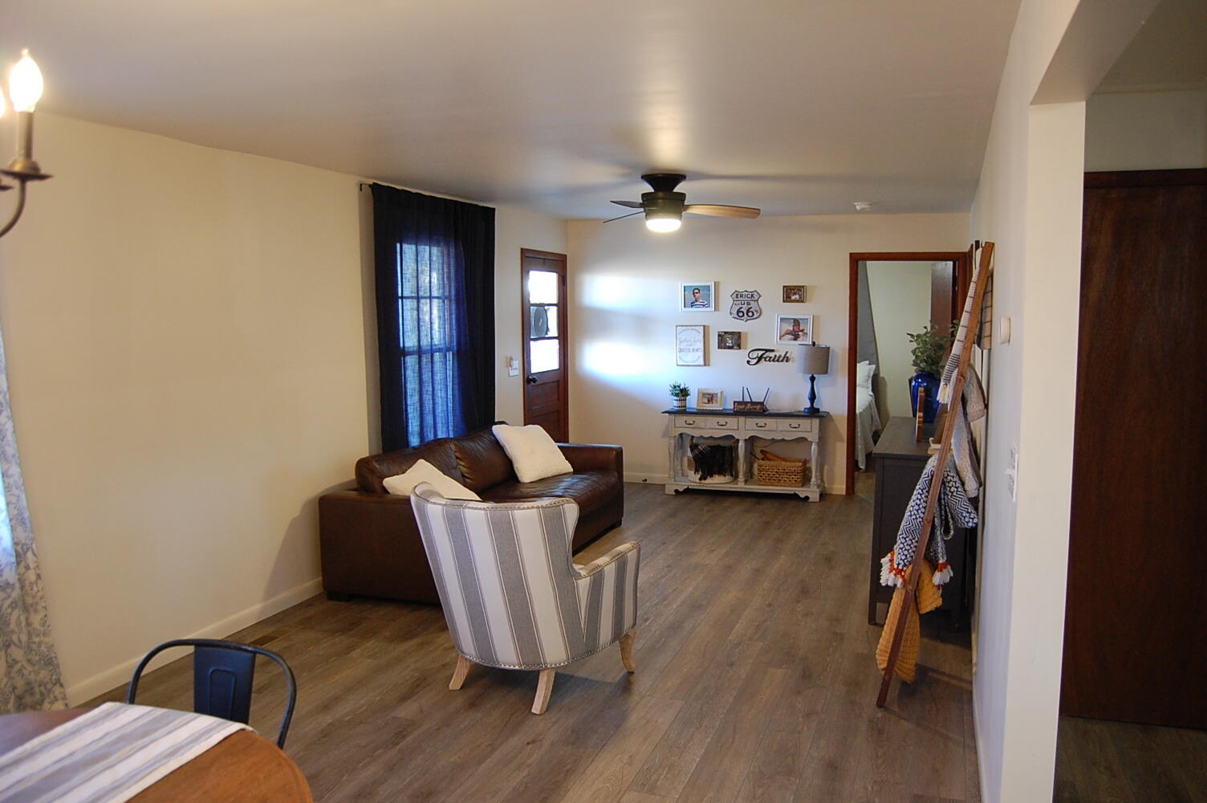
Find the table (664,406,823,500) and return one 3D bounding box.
[{"bbox_3d":[1.245,0.456,7.963,1.410,0.740,0.390,1,6,16],"label":"table"}]

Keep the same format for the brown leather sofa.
[{"bbox_3d":[-0.725,0.643,6.110,1.060,0.810,2.310,2,7,18],"label":"brown leather sofa"}]

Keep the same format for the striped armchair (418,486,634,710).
[{"bbox_3d":[-0.332,0.808,3.983,0.800,0.880,0.770,3,7,33],"label":"striped armchair"}]

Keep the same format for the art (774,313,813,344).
[{"bbox_3d":[1.674,-0.626,7.918,0.330,0.260,0.030,2,7,18],"label":"art"}]

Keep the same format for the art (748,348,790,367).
[{"bbox_3d":[1.471,-0.393,8.037,0.386,0.156,0.020,1,6,17],"label":"art"}]

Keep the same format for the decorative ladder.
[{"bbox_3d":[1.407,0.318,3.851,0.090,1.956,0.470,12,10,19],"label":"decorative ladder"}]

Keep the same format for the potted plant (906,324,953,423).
[{"bbox_3d":[2.065,-0.184,5.682,0.340,0.620,0.340,2,7,21],"label":"potted plant"}]

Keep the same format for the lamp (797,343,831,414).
[{"bbox_3d":[1.800,-0.194,7.740,0.270,0.600,0.270,2,7,18],"label":"lamp"}]

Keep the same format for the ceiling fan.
[{"bbox_3d":[0.486,-1.229,5.656,1.080,0.341,1.160,-1,6,-6],"label":"ceiling fan"}]

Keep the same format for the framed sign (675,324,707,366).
[{"bbox_3d":[0.794,-0.504,8.235,0.265,0.369,0.030,1,6,17],"label":"framed sign"}]

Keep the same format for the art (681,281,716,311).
[{"bbox_3d":[0.855,-0.943,8.170,0.309,0.262,0.028,1,6,17],"label":"art"}]

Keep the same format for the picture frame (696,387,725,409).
[{"bbox_3d":[0.945,-0.019,7.989,0.230,0.185,0.050,2,0,18],"label":"picture frame"}]

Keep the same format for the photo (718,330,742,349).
[{"bbox_3d":[1.130,-0.545,8.102,0.215,0.165,0.030,2,7,18],"label":"photo"}]

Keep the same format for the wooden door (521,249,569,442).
[{"bbox_3d":[-0.519,-0.254,8.182,0.070,2.120,0.950,2,6,21],"label":"wooden door"}]

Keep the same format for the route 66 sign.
[{"bbox_3d":[1.268,-0.848,8.053,0.285,0.275,0.020,1,6,17],"label":"route 66 sign"}]

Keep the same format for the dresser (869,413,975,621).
[{"bbox_3d":[1.891,0.643,5.316,0.490,0.905,1.630,2,6,21],"label":"dresser"}]

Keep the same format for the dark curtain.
[{"bbox_3d":[-1.115,-0.266,6.343,0.100,2.300,1.570,2,6,21],"label":"dark curtain"}]

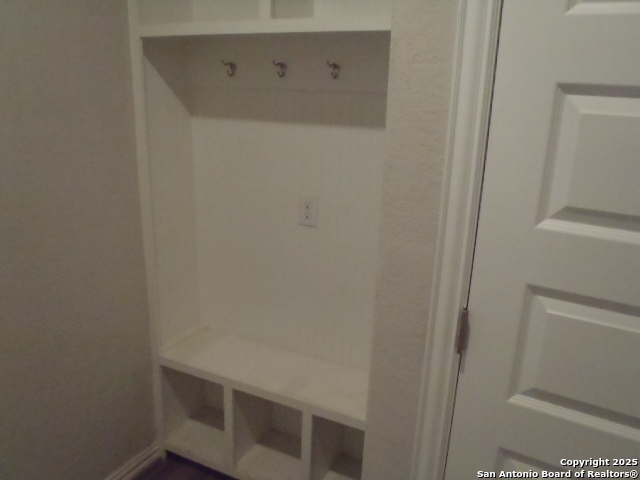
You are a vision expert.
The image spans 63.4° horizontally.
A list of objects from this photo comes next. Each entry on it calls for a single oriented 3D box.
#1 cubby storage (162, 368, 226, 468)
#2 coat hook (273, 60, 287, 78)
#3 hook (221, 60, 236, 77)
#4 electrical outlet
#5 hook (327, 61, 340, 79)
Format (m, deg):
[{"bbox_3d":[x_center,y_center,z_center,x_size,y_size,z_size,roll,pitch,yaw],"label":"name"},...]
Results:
[{"bbox_3d":[-0.447,0.668,2.179,0.315,0.363,0.280,9,18,24],"label":"cubby storage"},{"bbox_3d":[-0.144,-0.588,1.786,0.026,0.060,0.070,9,18,24],"label":"coat hook"},{"bbox_3d":[-0.337,-0.619,1.873,0.026,0.060,0.070,9,18,24],"label":"hook"},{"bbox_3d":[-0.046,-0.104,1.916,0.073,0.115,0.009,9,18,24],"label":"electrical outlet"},{"bbox_3d":[0.040,-0.558,1.703,0.026,0.060,0.070,9,18,24],"label":"hook"}]

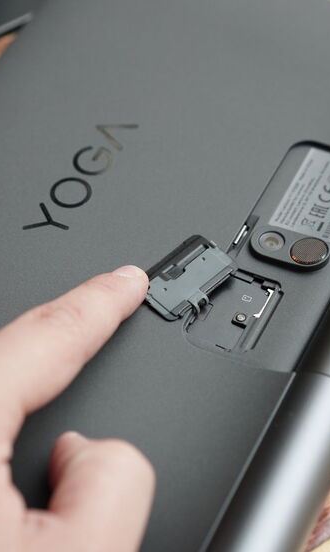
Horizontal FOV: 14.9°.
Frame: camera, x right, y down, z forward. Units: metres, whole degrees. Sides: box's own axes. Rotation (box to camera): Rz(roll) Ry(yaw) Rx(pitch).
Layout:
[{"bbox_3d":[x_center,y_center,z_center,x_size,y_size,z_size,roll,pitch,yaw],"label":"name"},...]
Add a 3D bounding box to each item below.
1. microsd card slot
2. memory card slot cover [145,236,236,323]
[{"bbox_3d":[0.022,0.010,0.376,0.020,0.003,0.026,19,56,20],"label":"microsd card slot"},{"bbox_3d":[0.006,0.000,0.380,0.018,0.003,0.029,36,63,29],"label":"memory card slot cover"}]

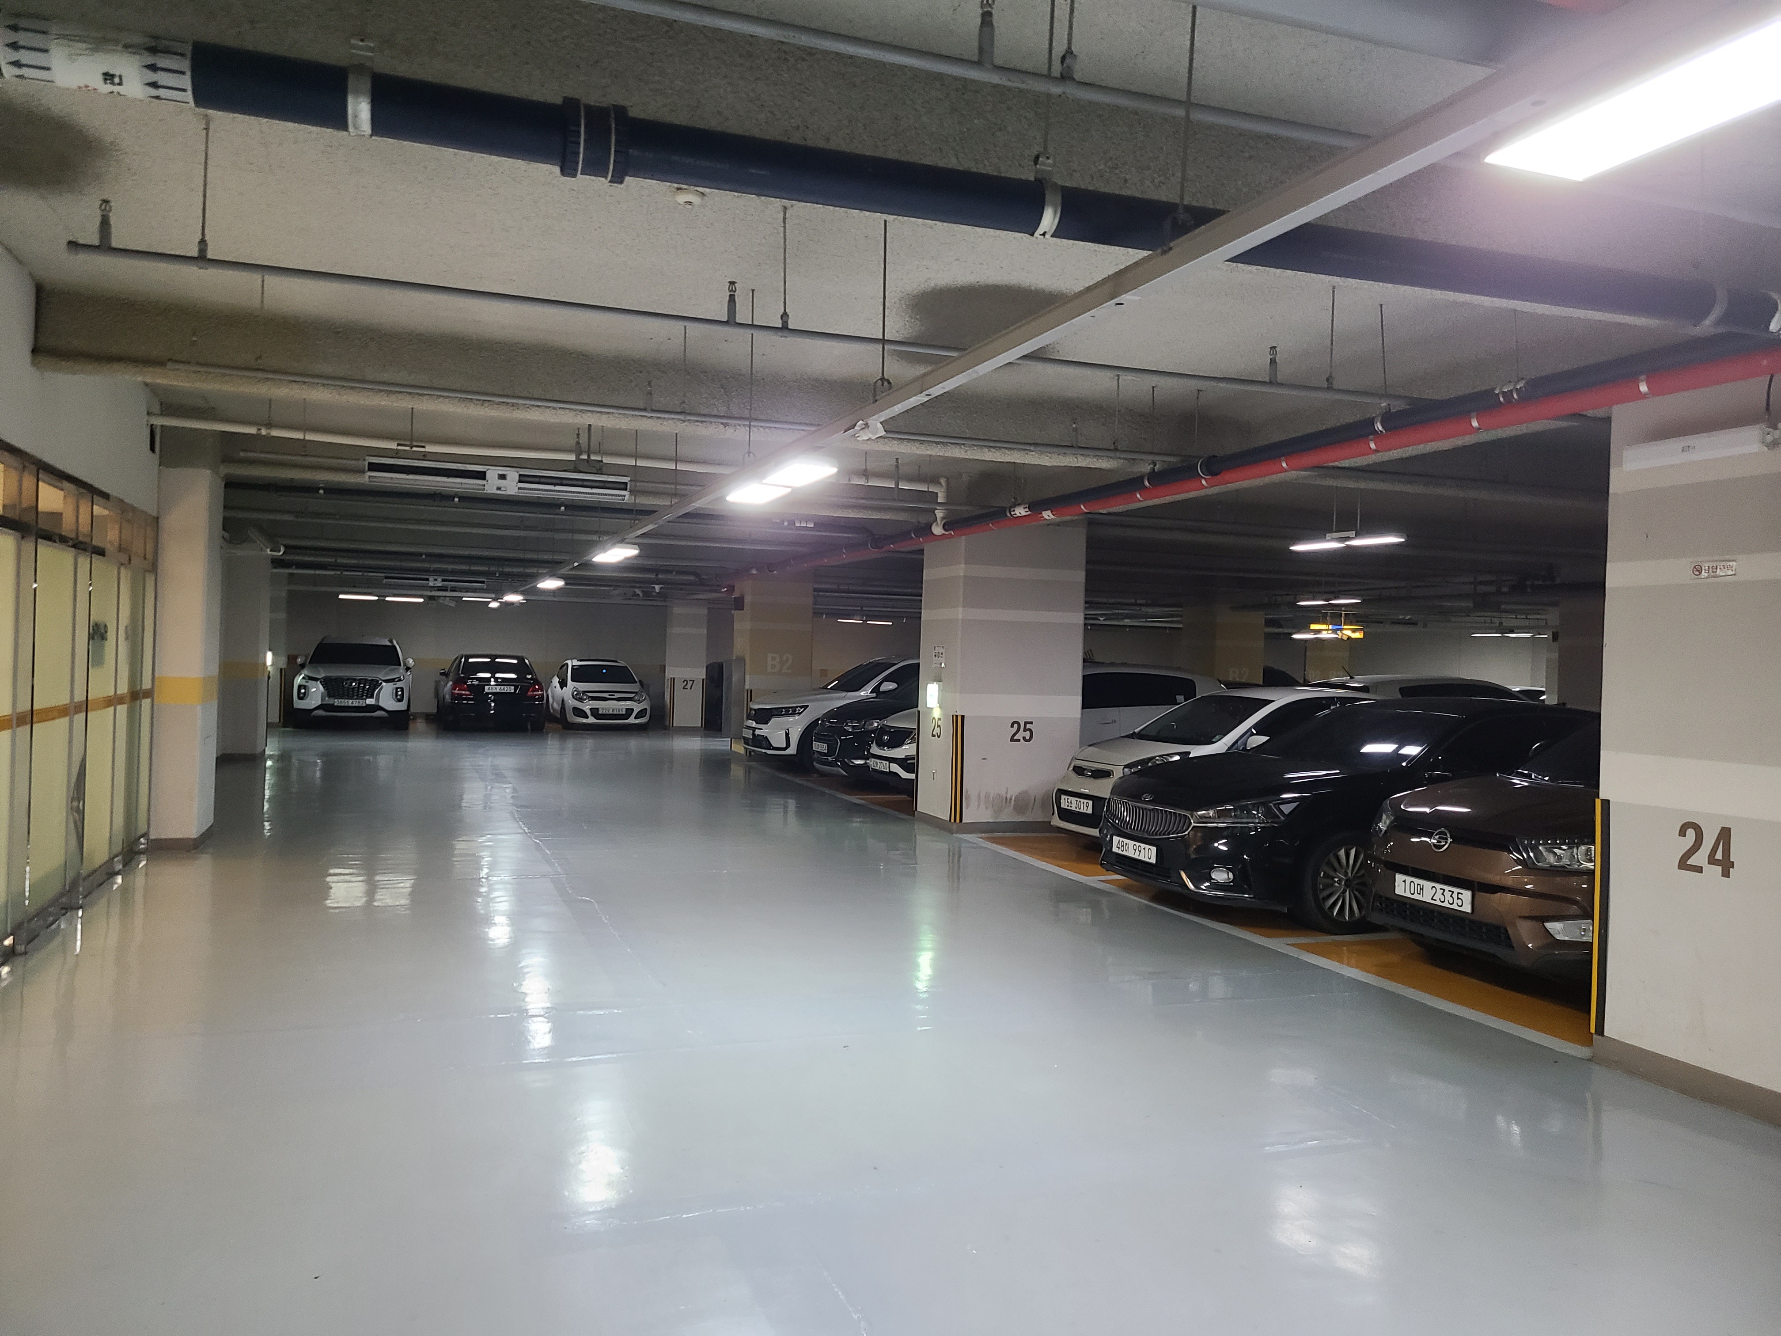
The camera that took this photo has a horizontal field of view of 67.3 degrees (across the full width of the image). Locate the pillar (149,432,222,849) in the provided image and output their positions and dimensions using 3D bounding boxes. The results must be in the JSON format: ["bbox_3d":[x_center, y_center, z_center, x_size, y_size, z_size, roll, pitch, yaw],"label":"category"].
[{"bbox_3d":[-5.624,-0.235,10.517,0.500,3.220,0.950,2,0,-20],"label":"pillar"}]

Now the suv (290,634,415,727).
[{"bbox_3d":[-10.410,0.214,26.045,1.975,1.750,4.950,2,0,-20],"label":"suv"}]

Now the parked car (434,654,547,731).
[{"bbox_3d":[-8.398,0.450,27.915,1.850,1.460,4.900,2,0,-20],"label":"parked car"}]

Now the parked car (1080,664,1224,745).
[{"bbox_3d":[1.981,0.769,15.808,4.440,1.640,1.855,2,0,-20],"label":"parked car"}]

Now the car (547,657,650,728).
[{"bbox_3d":[-6.064,0.490,27.750,1.720,1.455,4.100,2,0,-20],"label":"car"}]

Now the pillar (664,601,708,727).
[{"bbox_3d":[-4.208,-0.082,27.473,0.710,2.720,0.740,2,0,-20],"label":"pillar"}]

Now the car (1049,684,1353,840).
[{"bbox_3d":[3.261,0.910,12.019,3.600,1.485,1.600,2,0,-20],"label":"car"}]

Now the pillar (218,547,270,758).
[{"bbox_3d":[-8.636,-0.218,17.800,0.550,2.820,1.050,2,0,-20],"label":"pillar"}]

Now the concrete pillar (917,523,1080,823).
[{"bbox_3d":[1.052,0.069,13.037,1.250,2.920,1.050,2,0,-20],"label":"concrete pillar"}]

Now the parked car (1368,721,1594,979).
[{"bbox_3d":[4.621,0.881,7.294,4.210,1.590,1.800,2,0,-20],"label":"parked car"}]

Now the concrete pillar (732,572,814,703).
[{"bbox_3d":[-1.877,-0.119,21.188,0.980,3.100,1.150,2,0,-20],"label":"concrete pillar"}]

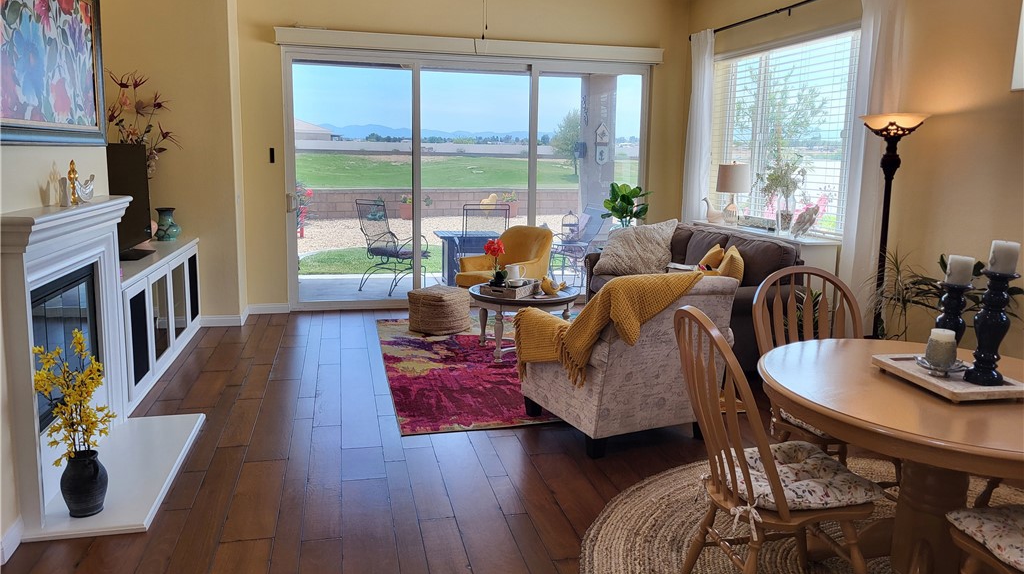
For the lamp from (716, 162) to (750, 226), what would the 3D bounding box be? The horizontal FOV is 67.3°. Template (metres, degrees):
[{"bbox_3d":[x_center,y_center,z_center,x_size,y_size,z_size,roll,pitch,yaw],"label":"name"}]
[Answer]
[{"bbox_3d":[1.845,-0.765,6.413,0.283,0.535,0.283,-1,10,-13],"label":"lamp"}]

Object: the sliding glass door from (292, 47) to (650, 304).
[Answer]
[{"bbox_3d":[-0.363,-0.970,7.404,3.485,2.404,0.121,-1,10,-13],"label":"sliding glass door"}]

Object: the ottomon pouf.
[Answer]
[{"bbox_3d":[-0.627,0.198,6.572,0.444,0.343,0.444,7,11,31],"label":"ottomon pouf"}]

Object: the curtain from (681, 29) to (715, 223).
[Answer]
[{"bbox_3d":[1.737,-1.034,7.264,0.100,2.660,0.480,-1,10,-12],"label":"curtain"}]

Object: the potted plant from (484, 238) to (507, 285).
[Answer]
[{"bbox_3d":[-0.121,-0.198,5.883,0.170,0.380,0.160,-1,10,-12],"label":"potted plant"}]

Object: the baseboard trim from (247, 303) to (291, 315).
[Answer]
[{"bbox_3d":[-2.257,0.202,7.166,0.370,0.095,0.016,-1,10,-12],"label":"baseboard trim"}]

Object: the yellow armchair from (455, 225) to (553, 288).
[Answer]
[{"bbox_3d":[-0.077,-0.106,6.995,0.690,0.855,0.710,9,13,40],"label":"yellow armchair"}]

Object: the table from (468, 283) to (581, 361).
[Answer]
[{"bbox_3d":[0.076,0.268,5.881,0.848,0.460,0.848,-1,10,-13],"label":"table"}]

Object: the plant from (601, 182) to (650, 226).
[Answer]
[{"bbox_3d":[1.048,-0.651,7.100,0.460,0.600,0.440,-1,10,-12],"label":"plant"}]

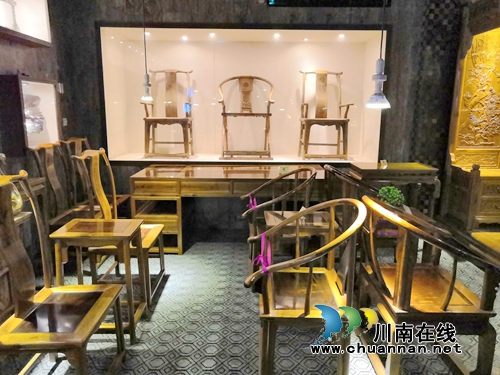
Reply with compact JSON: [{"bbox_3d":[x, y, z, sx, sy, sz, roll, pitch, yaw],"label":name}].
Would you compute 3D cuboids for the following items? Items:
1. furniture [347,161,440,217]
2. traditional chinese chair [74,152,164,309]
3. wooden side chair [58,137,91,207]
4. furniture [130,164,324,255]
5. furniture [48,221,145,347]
[{"bbox_3d":[1.606,0.165,4.538,0.827,0.846,0.498,0,12,-1],"label":"furniture"},{"bbox_3d":[-1.004,0.288,3.117,0.525,1.145,0.596,0,12,-1],"label":"traditional chinese chair"},{"bbox_3d":[-1.625,0.048,4.228,0.524,1.143,0.604,0,12,-1],"label":"wooden side chair"},{"bbox_3d":[-0.172,0.210,4.365,2.042,0.797,0.906,0,12,-1],"label":"furniture"},{"bbox_3d":[-0.971,0.613,2.596,0.485,0.726,0.378,0,12,-1],"label":"furniture"}]

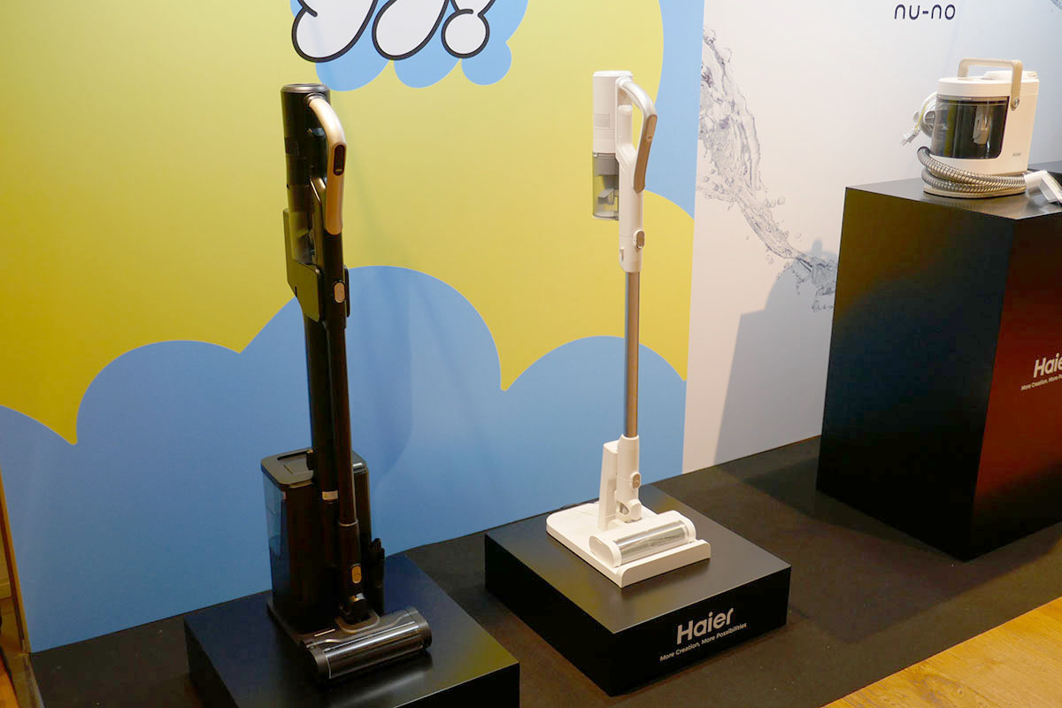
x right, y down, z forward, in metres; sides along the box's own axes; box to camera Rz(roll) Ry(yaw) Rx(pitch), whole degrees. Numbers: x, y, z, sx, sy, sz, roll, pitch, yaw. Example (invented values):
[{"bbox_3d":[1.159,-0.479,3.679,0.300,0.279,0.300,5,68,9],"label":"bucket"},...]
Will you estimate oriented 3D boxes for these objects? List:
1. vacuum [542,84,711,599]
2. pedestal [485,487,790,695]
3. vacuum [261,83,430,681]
[{"bbox_3d":[0.210,-0.067,2.324,0.248,1.070,0.345,-11,21,-30],"label":"vacuum"},{"bbox_3d":[0.239,0.523,2.479,0.500,0.149,0.500,-11,22,-31],"label":"pedestal"},{"bbox_3d":[-0.381,0.049,1.975,0.238,1.067,0.337,-11,21,-30],"label":"vacuum"}]

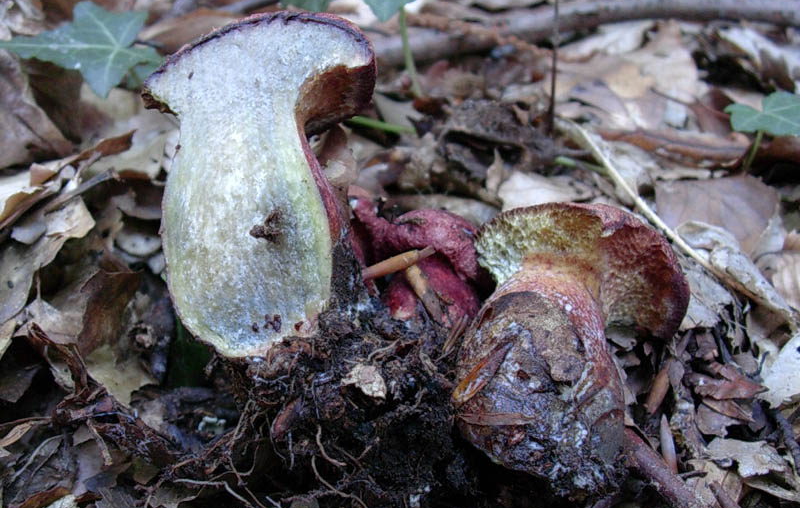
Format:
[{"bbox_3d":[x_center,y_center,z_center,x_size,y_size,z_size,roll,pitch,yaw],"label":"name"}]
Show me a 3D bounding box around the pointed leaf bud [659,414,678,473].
[{"bbox_3d":[0.100,0.070,0.386,0.004,0.004,0.027,1,39,2],"label":"pointed leaf bud"}]

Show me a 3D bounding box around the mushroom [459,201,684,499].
[{"bbox_3d":[0.063,0.035,0.383,0.081,0.076,0.094,13,54,0],"label":"mushroom"}]

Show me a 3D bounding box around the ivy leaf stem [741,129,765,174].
[{"bbox_3d":[0.176,-0.051,0.520,0.002,0.024,0.002,12,25,0],"label":"ivy leaf stem"}]

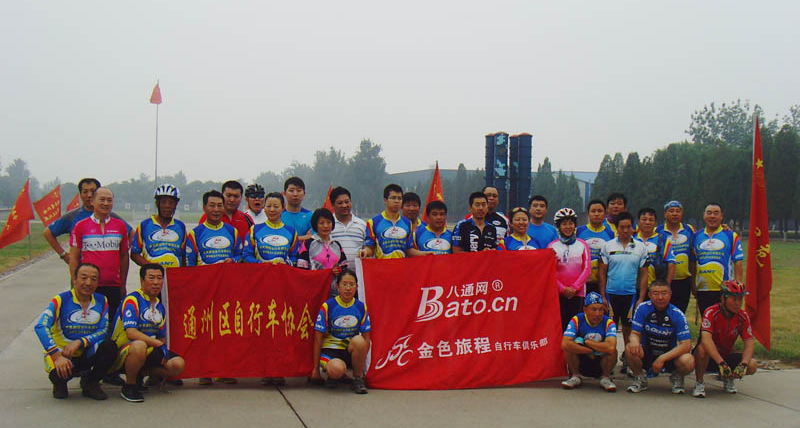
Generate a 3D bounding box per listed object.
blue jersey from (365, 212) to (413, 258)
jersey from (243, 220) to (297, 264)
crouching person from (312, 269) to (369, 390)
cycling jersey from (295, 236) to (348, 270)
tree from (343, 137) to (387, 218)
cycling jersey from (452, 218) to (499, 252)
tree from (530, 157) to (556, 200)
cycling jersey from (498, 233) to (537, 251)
[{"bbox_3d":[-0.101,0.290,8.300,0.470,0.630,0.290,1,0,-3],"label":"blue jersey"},{"bbox_3d":[-1.197,0.354,8.300,0.490,0.600,0.320,1,0,-14],"label":"jersey"},{"bbox_3d":[-0.538,1.043,8.150,0.550,1.070,0.720,1,0,-7],"label":"crouching person"},{"bbox_3d":[-0.692,0.454,7.950,0.440,0.570,0.270,1,0,-11],"label":"cycling jersey"},{"bbox_3d":[-4.460,-3.858,120.000,6.000,11.800,6.000,1,0,0],"label":"tree"},{"bbox_3d":[0.746,0.368,8.850,0.470,0.630,0.290,1,0,-10],"label":"cycling jersey"},{"bbox_3d":[12.350,-1.720,78.013,2.500,6.510,2.500,1,0,0],"label":"tree"},{"bbox_3d":[1.136,0.448,8.500,0.430,0.560,0.270,1,0,2],"label":"cycling jersey"}]

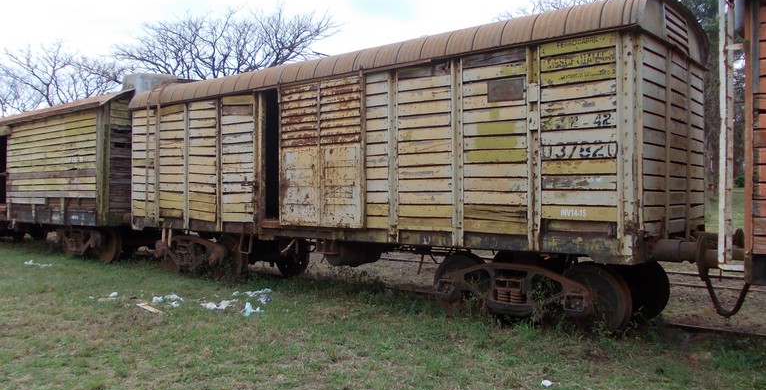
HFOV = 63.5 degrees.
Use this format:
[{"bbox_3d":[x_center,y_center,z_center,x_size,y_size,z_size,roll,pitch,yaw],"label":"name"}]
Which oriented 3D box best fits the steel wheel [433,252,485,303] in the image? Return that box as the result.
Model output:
[{"bbox_3d":[1.013,1.169,7.741,0.917,0.917,0.140,0,1,40],"label":"steel wheel"}]

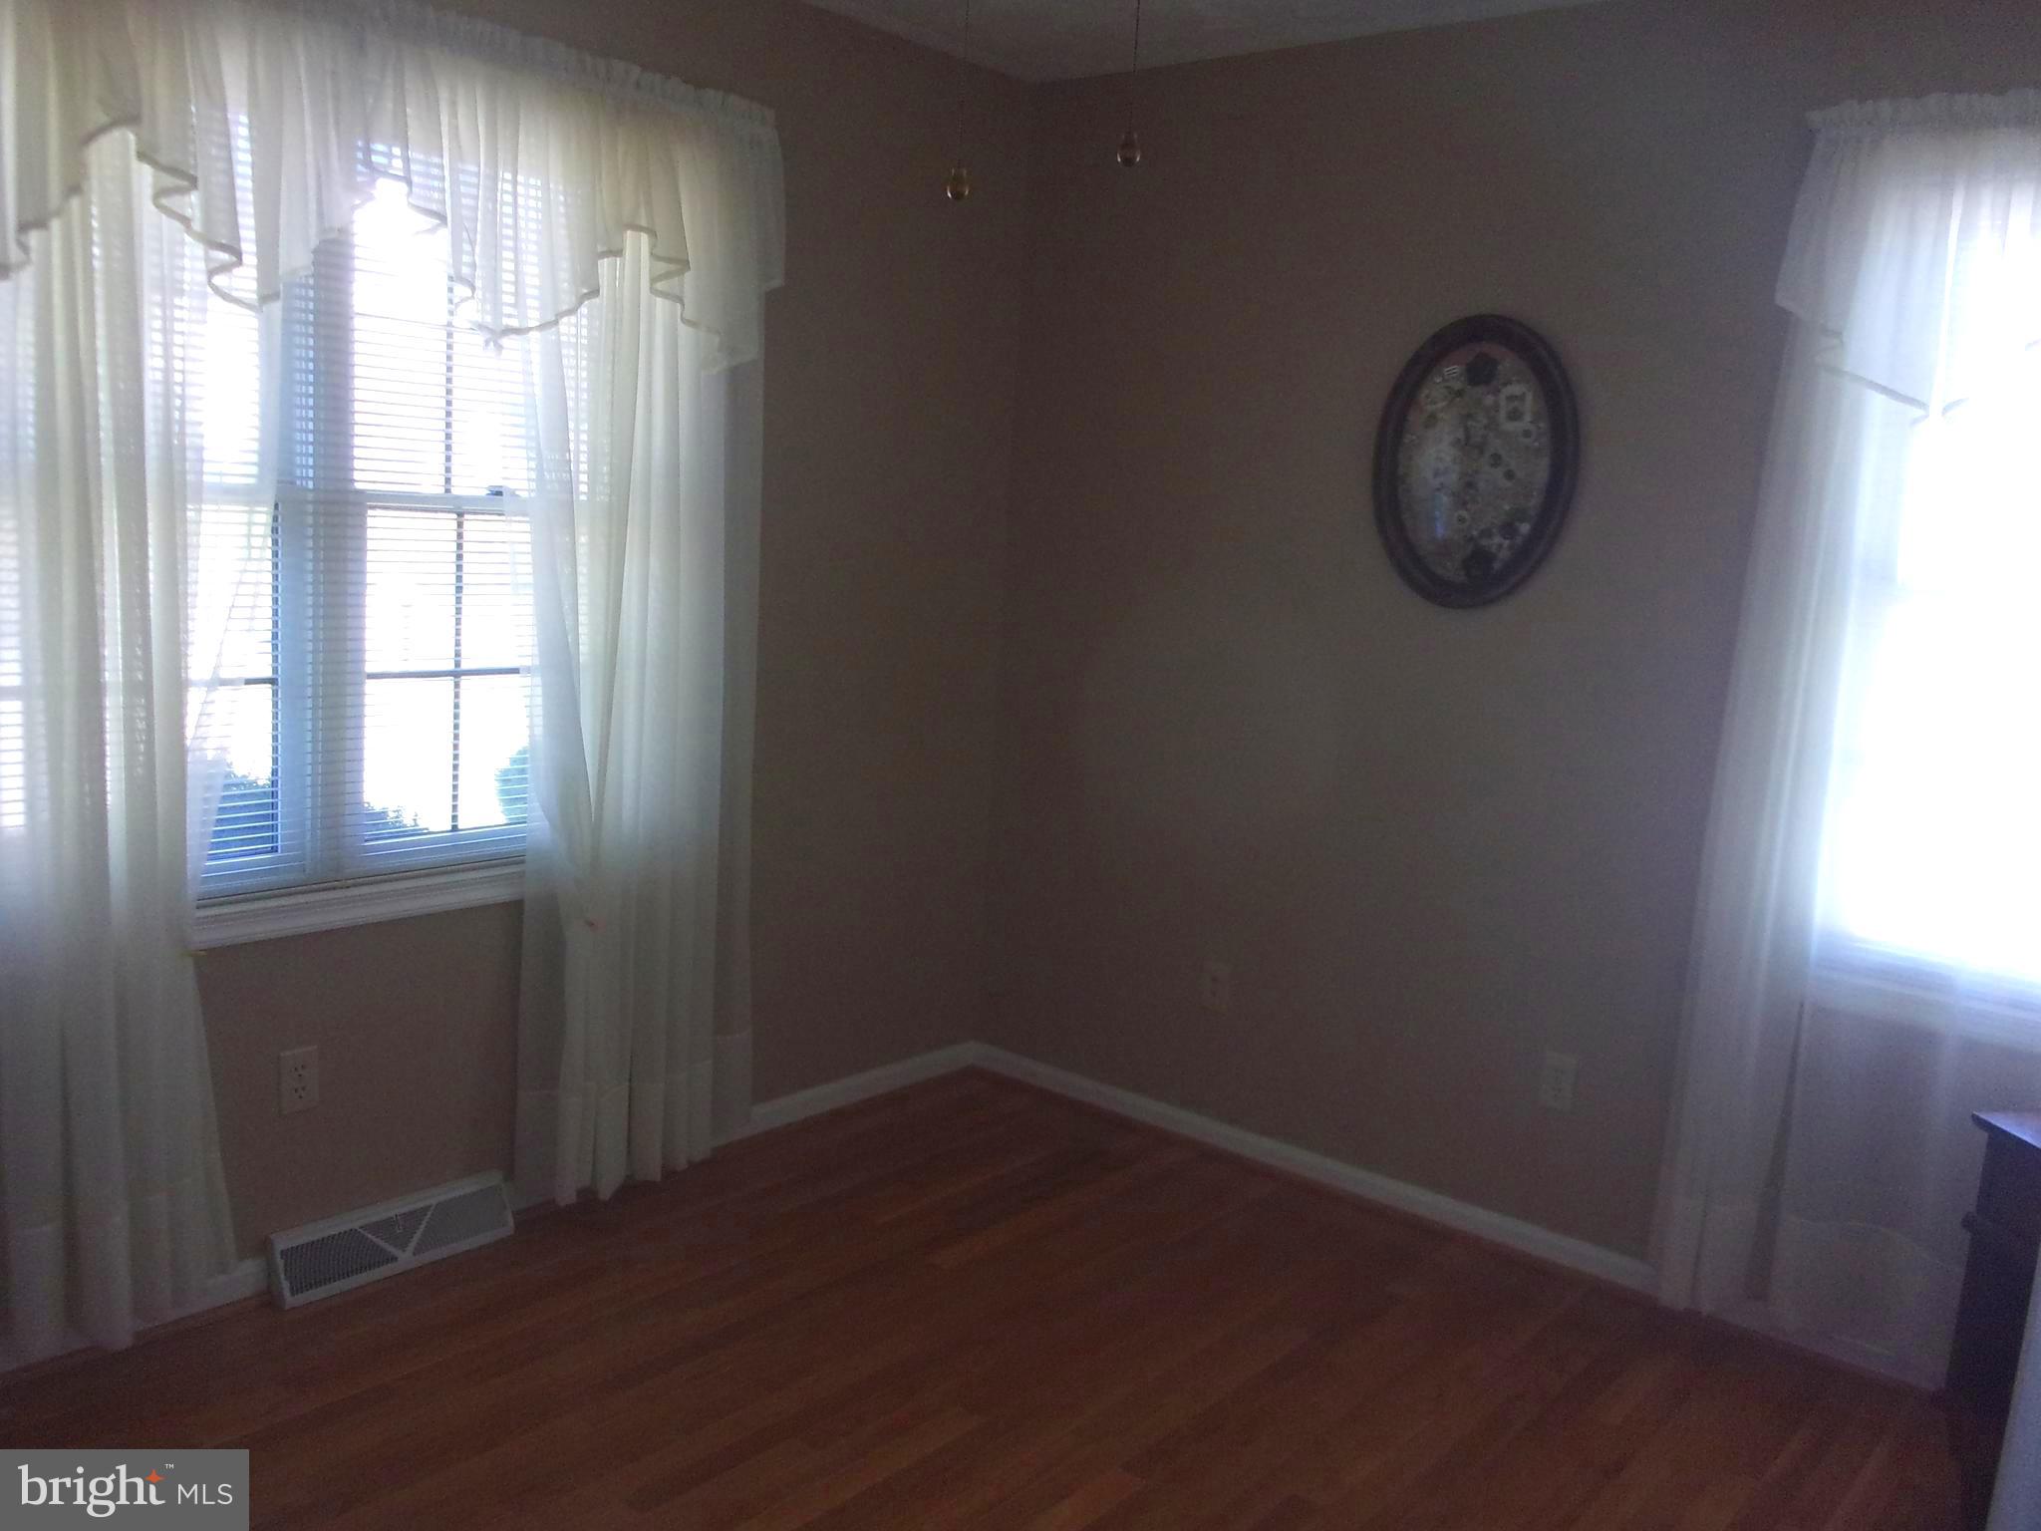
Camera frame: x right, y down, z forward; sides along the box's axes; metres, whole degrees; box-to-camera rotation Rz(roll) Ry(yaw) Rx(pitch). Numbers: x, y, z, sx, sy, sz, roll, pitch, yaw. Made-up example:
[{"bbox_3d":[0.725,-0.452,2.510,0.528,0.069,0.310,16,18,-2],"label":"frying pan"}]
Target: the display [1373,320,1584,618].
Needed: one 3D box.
[{"bbox_3d":[0.912,-0.611,3.336,0.423,0.585,0.040,11,11,39],"label":"display"}]

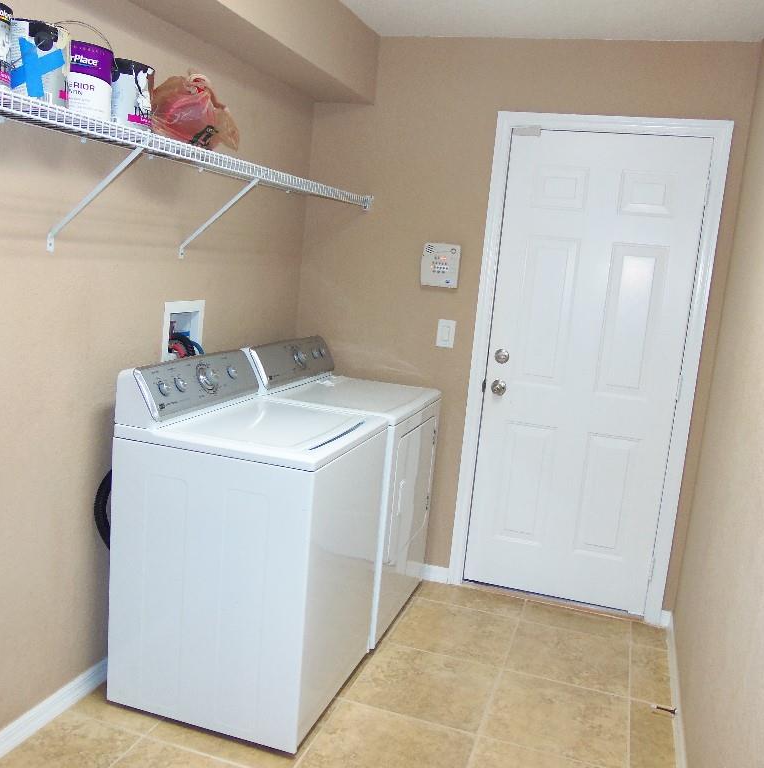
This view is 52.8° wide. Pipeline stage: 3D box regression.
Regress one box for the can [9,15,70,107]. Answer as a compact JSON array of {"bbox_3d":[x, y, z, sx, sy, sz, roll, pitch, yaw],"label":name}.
[{"bbox_3d":[-0.829,-0.739,1.820,0.165,0.190,0.165,5,9,-1],"label":"can"}]

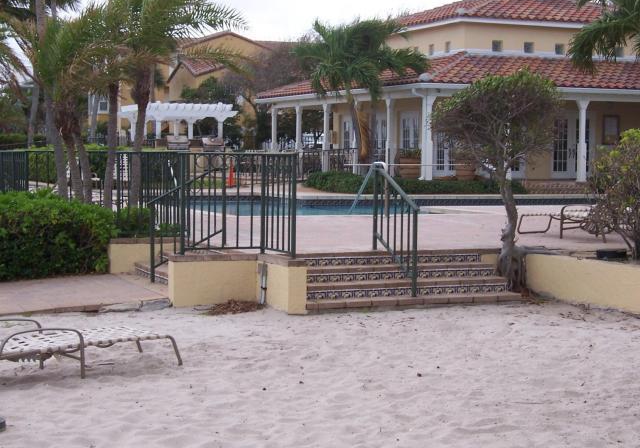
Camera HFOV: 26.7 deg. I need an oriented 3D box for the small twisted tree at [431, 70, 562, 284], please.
[{"bbox_3d":[1.999,-0.515,15.293,1.460,2.436,1.400,0,3,-2],"label":"small twisted tree"}]

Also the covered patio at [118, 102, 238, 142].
[{"bbox_3d":[-5.585,-3.362,52.898,3.800,2.684,3.700,-1,3,-27],"label":"covered patio"}]

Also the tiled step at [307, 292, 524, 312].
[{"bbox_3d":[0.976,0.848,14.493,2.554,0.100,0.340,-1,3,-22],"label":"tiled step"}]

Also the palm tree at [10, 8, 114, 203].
[{"bbox_3d":[-3.235,-1.262,16.958,1.400,2.922,1.400,0,3,-2],"label":"palm tree"}]

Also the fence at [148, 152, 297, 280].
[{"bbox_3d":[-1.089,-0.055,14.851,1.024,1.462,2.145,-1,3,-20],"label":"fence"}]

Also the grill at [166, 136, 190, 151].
[{"bbox_3d":[-4.934,-2.796,47.000,0.700,0.520,0.580,0,3,-18],"label":"grill"}]

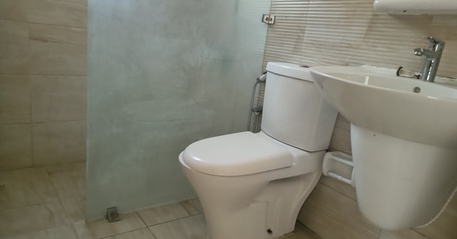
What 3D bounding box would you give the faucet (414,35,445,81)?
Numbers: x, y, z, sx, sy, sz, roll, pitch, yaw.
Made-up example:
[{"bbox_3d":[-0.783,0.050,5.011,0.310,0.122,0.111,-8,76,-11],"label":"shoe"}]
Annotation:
[{"bbox_3d":[0.670,-0.200,1.108,0.136,0.142,0.047,-3,17,-36],"label":"faucet"}]

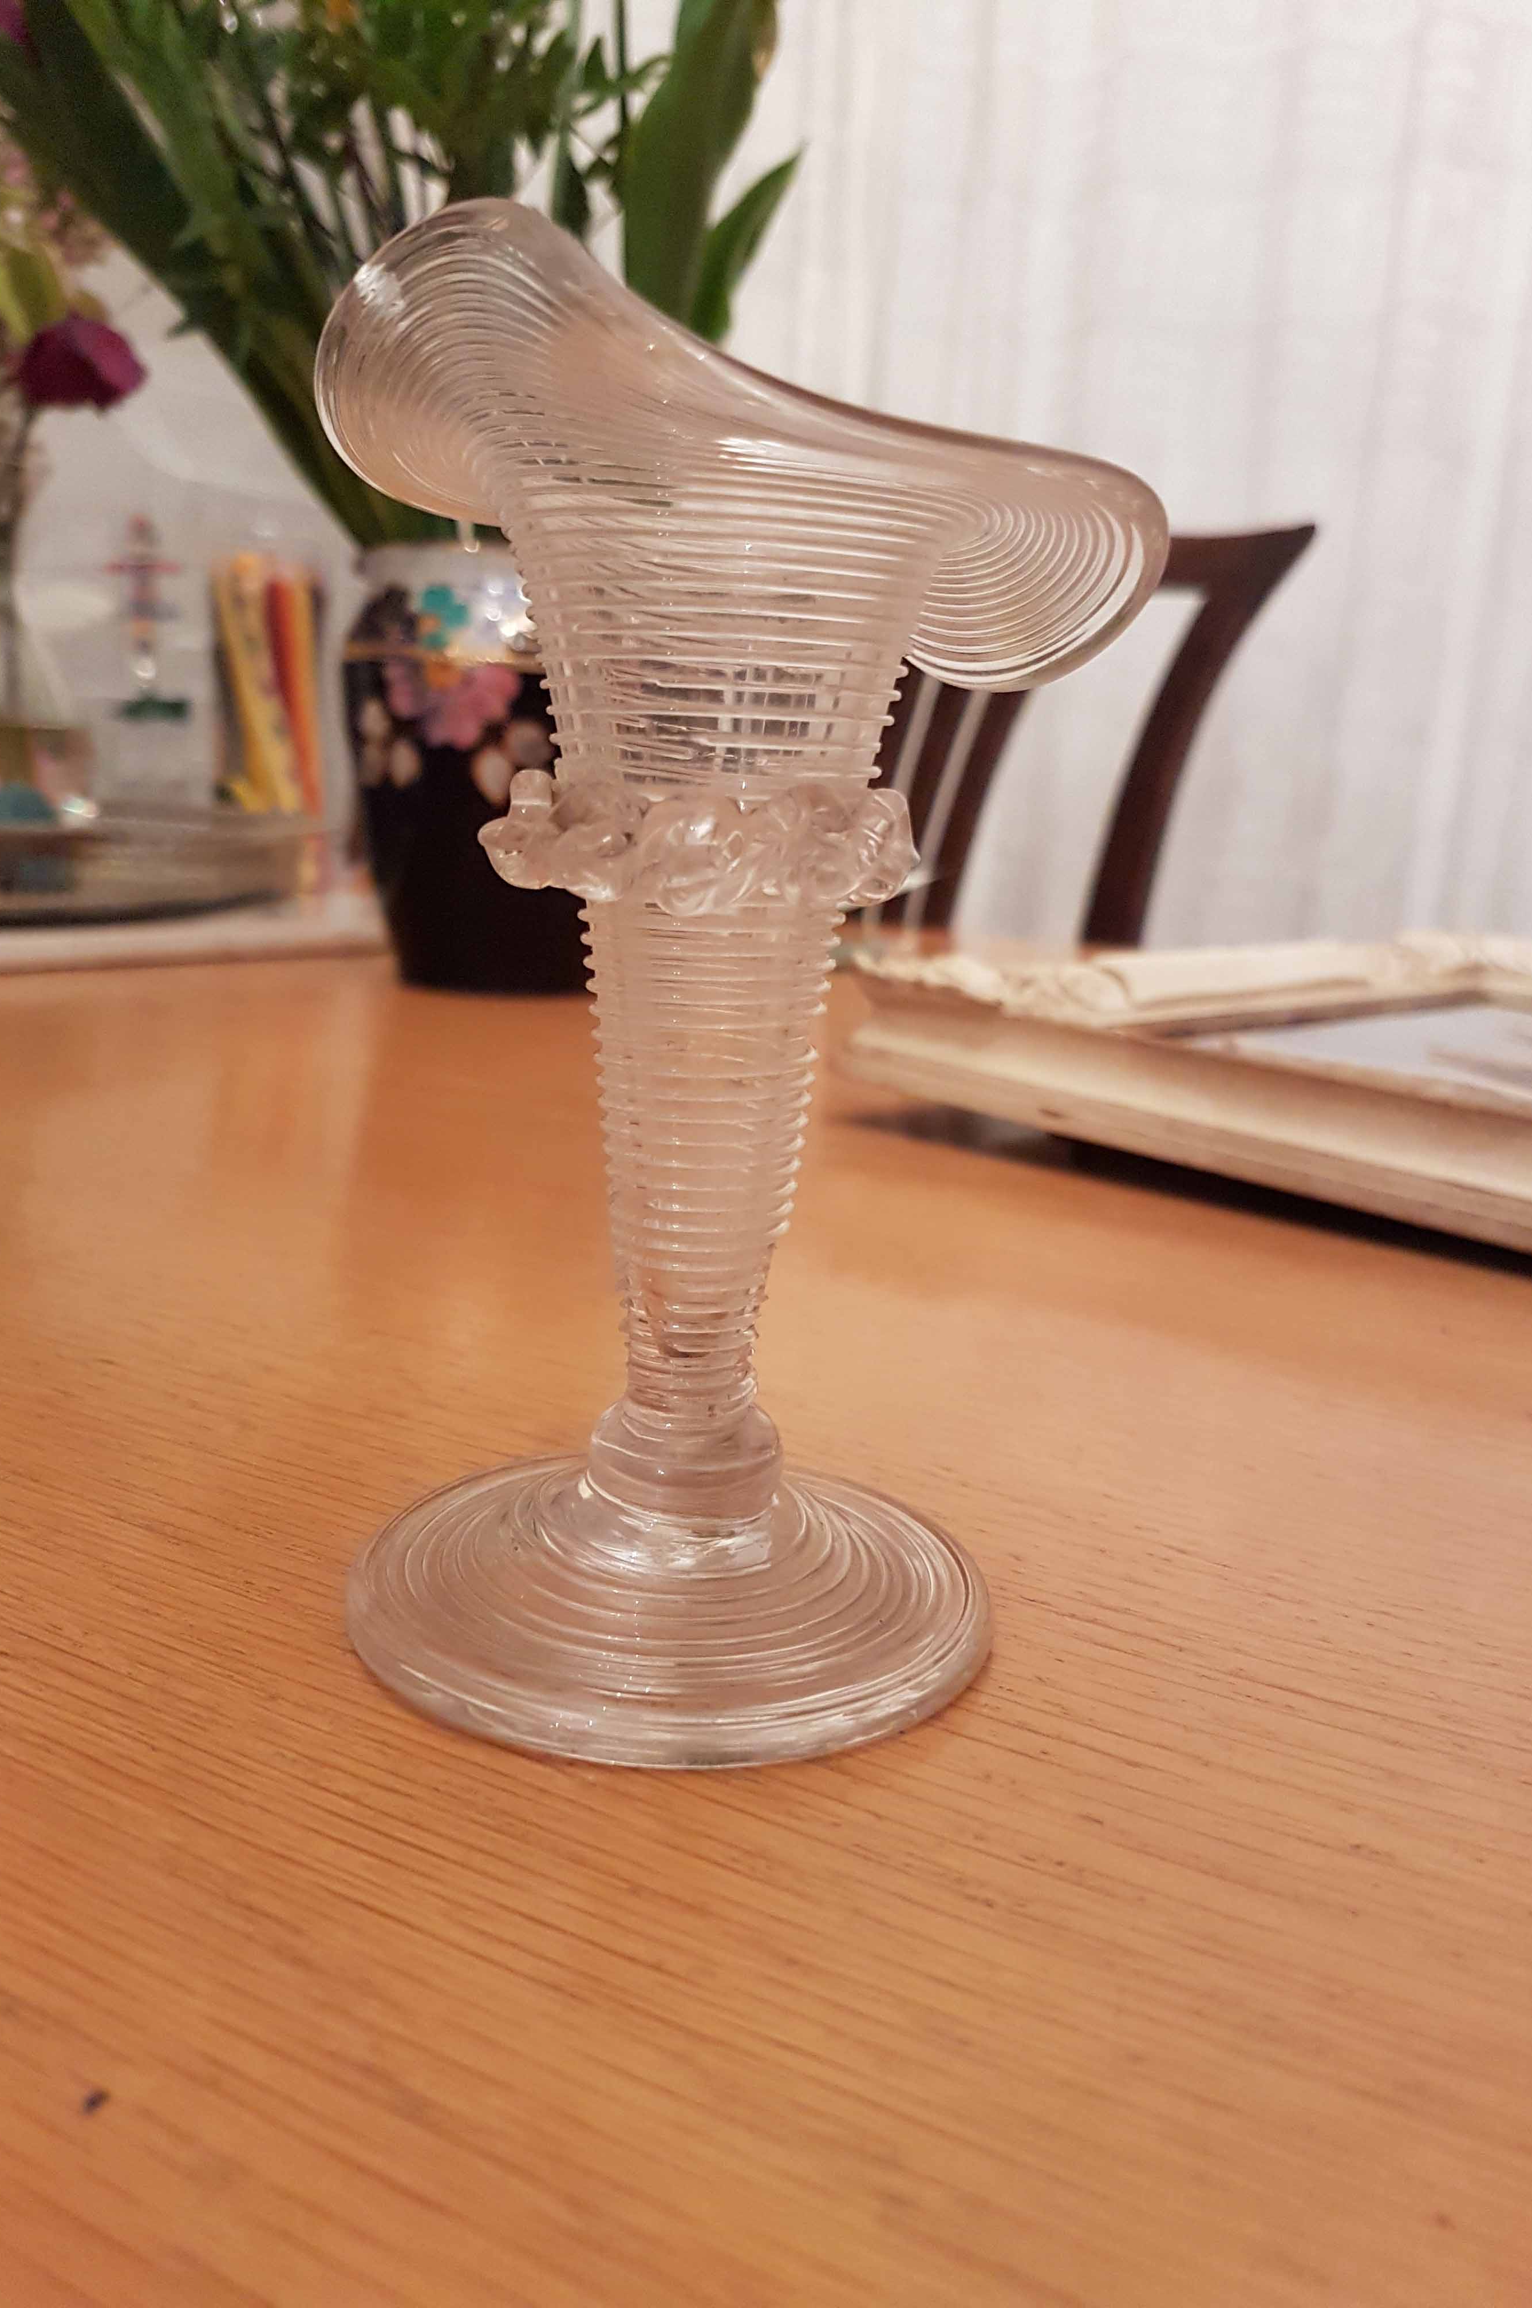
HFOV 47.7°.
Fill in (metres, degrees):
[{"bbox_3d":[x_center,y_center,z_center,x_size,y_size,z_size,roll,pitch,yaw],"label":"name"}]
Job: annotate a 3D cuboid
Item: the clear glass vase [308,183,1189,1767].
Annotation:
[{"bbox_3d":[-0.006,-0.019,0.193,0.087,0.148,0.087,15,17,41],"label":"clear glass vase"}]

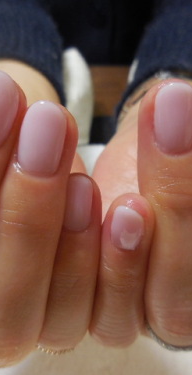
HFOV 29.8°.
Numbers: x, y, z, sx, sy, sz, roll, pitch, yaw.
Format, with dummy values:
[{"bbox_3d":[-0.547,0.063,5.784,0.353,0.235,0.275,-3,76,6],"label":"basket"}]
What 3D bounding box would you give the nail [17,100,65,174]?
[{"bbox_3d":[-0.012,-0.011,0.082,0.011,0.017,0.004,7,-5,1],"label":"nail"}]

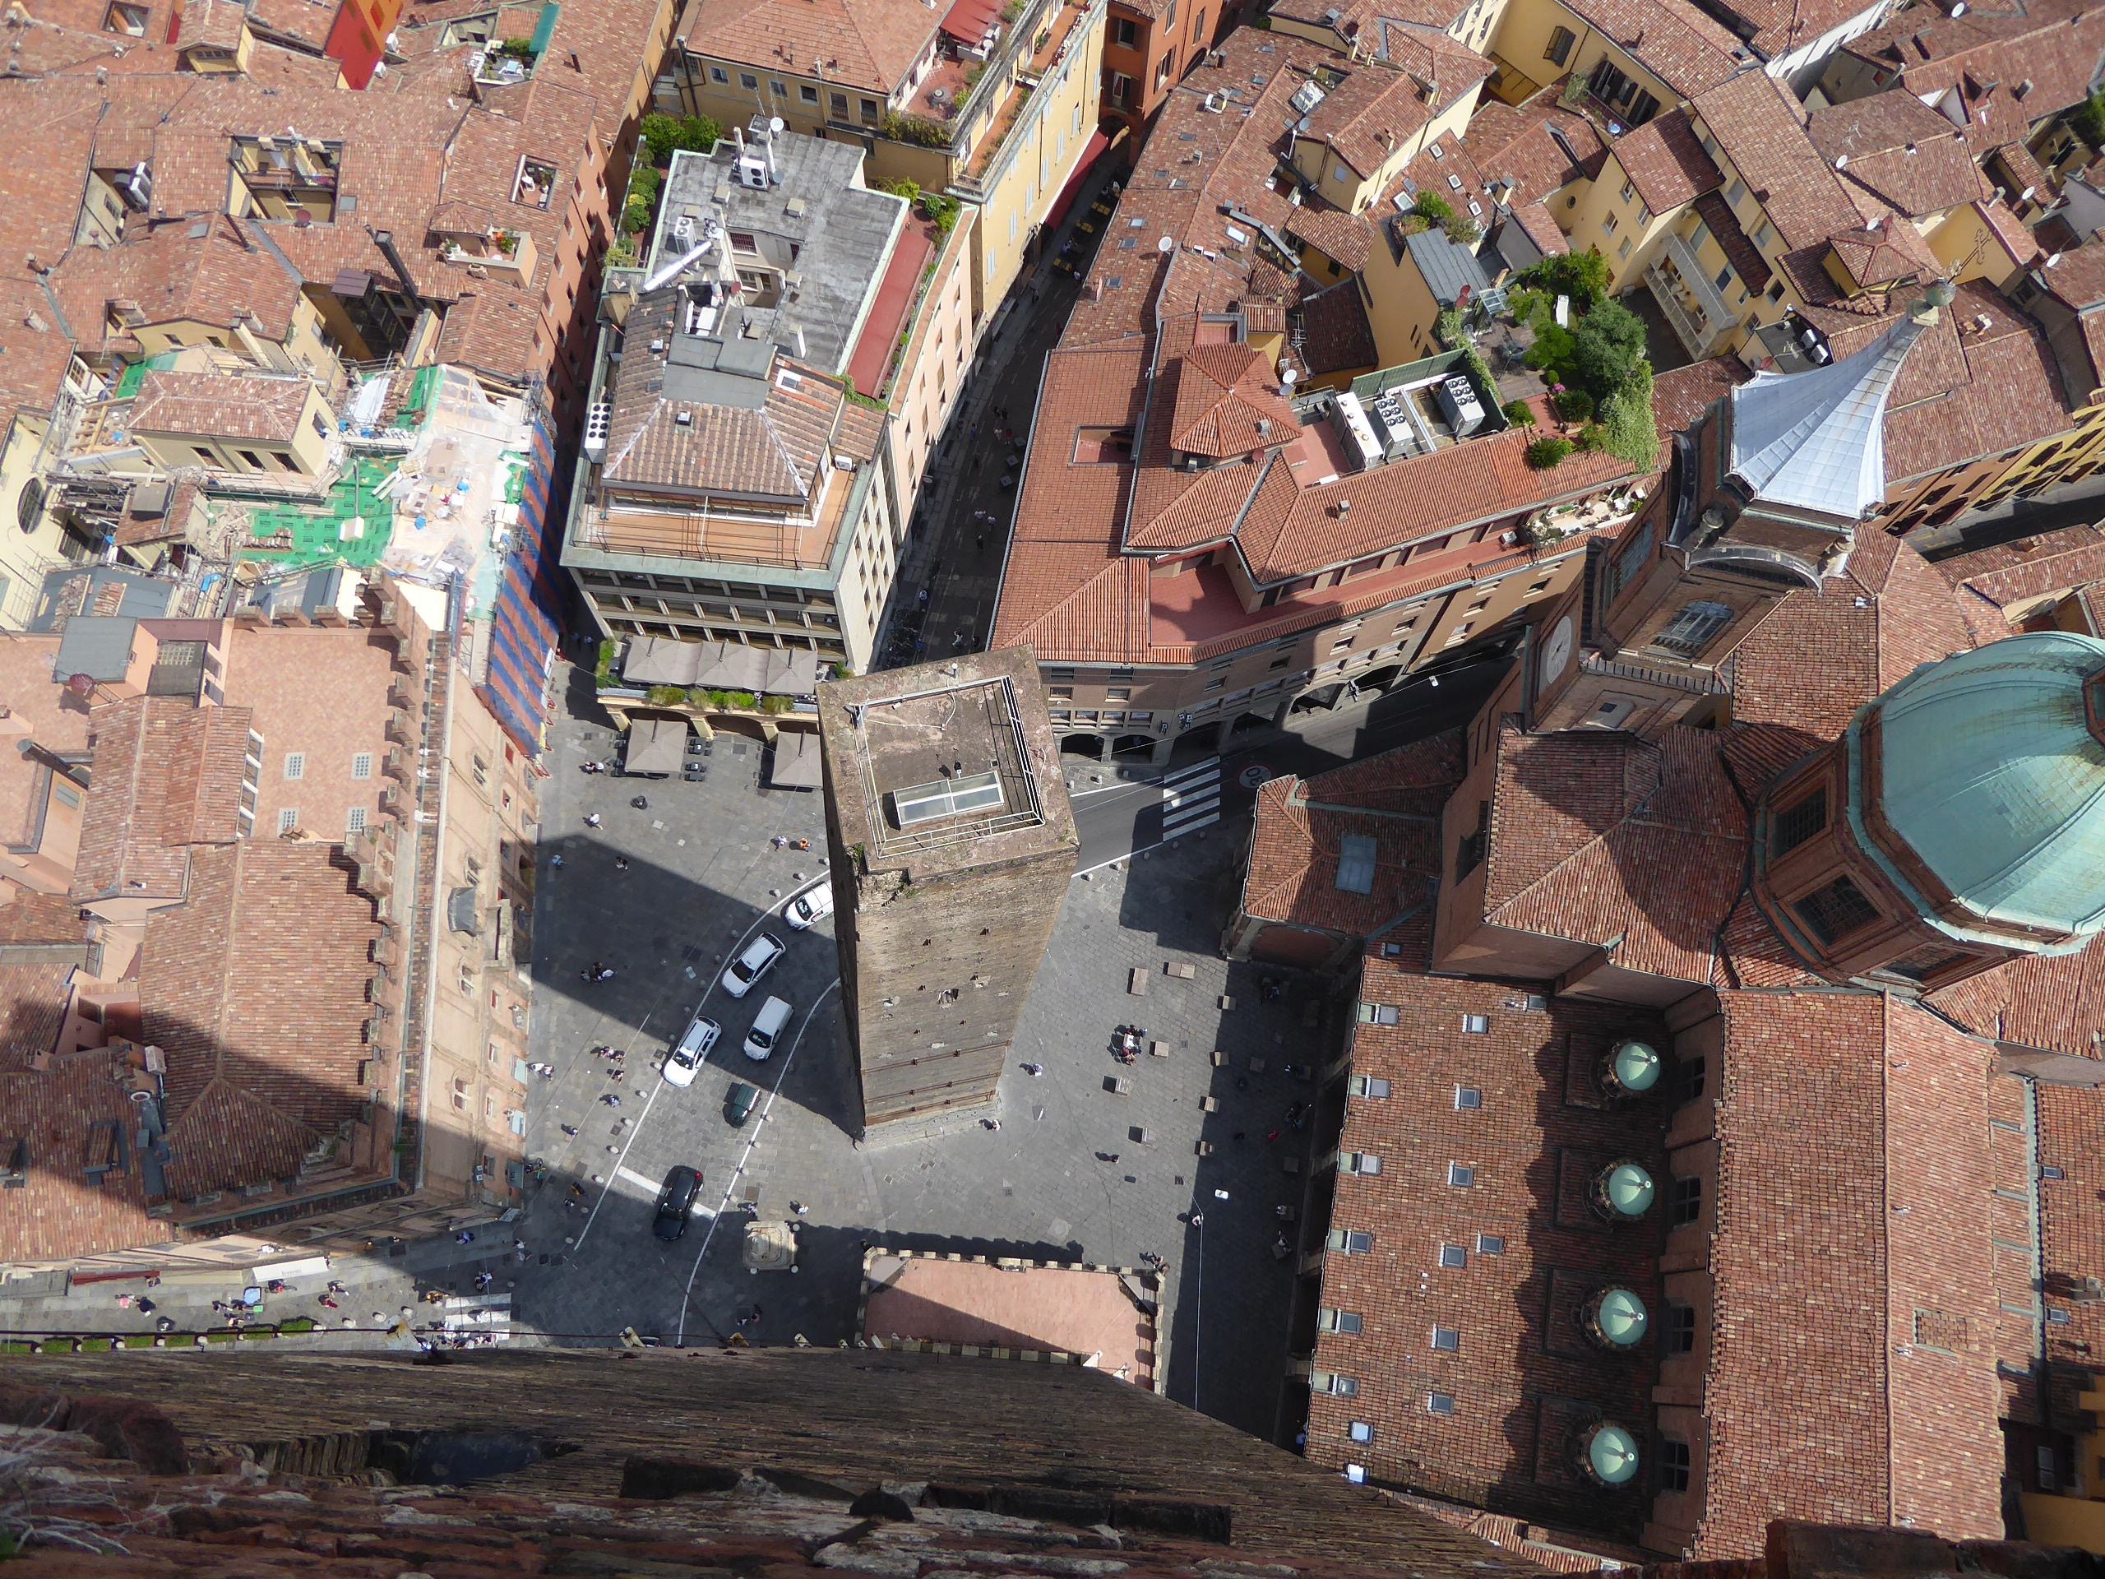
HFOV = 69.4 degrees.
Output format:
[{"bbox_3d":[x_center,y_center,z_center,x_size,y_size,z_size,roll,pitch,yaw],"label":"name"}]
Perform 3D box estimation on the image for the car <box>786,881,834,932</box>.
[{"bbox_3d":[-15.202,7.410,98.142,4.150,1.820,1.740,-29,73,-12],"label":"car"}]

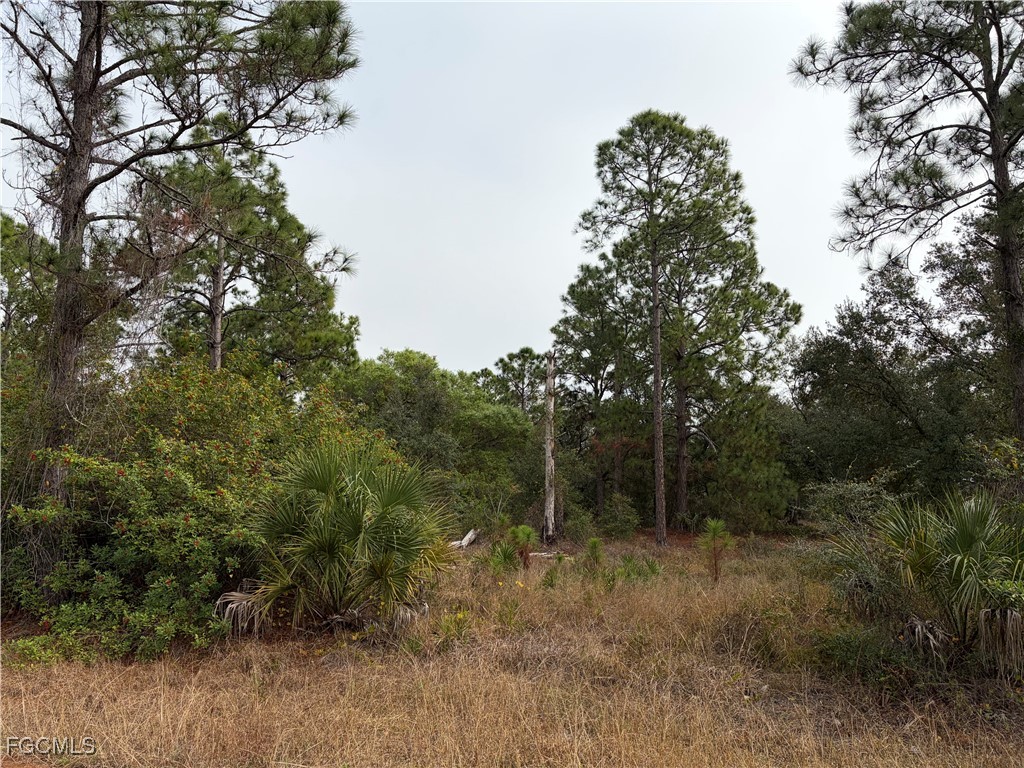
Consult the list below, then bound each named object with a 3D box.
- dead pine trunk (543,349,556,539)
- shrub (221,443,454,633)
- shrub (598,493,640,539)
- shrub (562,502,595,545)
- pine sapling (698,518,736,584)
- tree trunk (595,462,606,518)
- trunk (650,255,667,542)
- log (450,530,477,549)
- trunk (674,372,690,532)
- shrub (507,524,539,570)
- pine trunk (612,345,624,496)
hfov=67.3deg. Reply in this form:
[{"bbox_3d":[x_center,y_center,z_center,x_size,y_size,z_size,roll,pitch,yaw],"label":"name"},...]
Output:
[{"bbox_3d":[0.947,1.521,19.157,0.260,4.771,0.260,0,-7,0],"label":"dead pine trunk"},{"bbox_3d":[-1.942,1.687,8.558,2.604,2.046,2.300,0,-7,0],"label":"shrub"},{"bbox_3d":[2.883,3.524,20.624,1.126,1.217,1.070,0,-7,0],"label":"shrub"},{"bbox_3d":[1.628,3.454,19.122,0.845,1.005,0.803,0,-7,0],"label":"shrub"},{"bbox_3d":[3.073,2.505,11.500,0.560,1.000,0.550,0,-7,0],"label":"pine sapling"},{"bbox_3d":[2.647,3.280,23.072,0.210,1.842,0.210,0,-7,0],"label":"tree trunk"},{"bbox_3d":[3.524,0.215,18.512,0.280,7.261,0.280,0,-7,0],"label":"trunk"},{"bbox_3d":[-1.075,3.507,17.402,0.634,0.423,0.400,0,-7,0],"label":"log"},{"bbox_3d":[4.934,1.951,22.228,0.330,4.609,0.330,0,-7,0],"label":"trunk"},{"bbox_3d":[0.177,2.746,12.962,0.539,0.745,0.512,0,-7,0],"label":"shrub"},{"bbox_3d":[3.286,1.586,23.784,0.250,5.438,0.250,0,-7,0],"label":"pine trunk"}]

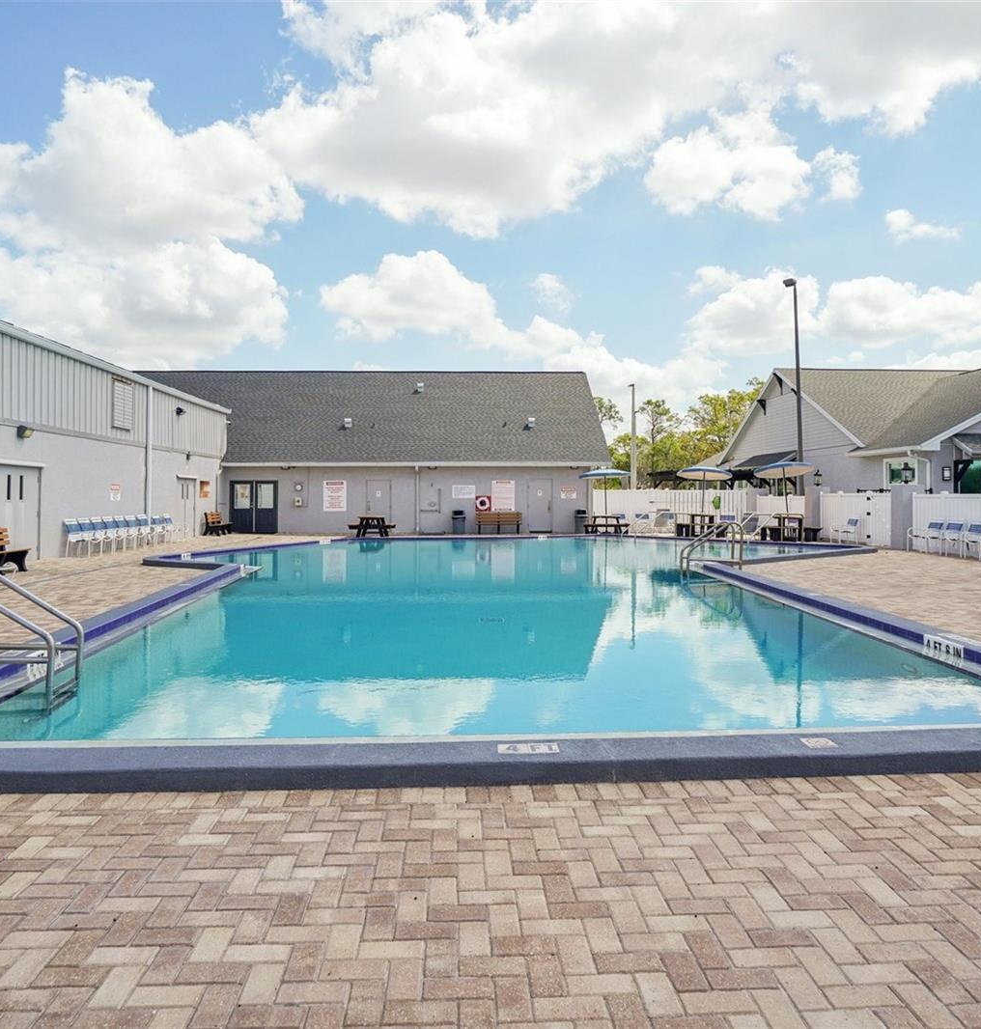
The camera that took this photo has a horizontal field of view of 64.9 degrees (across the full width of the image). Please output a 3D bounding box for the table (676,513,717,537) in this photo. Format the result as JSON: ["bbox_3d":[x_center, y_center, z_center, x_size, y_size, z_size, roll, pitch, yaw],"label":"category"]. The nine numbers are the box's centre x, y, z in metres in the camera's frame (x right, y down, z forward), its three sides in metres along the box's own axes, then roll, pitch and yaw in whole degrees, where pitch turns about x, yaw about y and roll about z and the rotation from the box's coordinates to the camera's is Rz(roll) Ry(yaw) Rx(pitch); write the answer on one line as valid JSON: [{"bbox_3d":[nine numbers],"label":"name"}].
[{"bbox_3d":[7.818,0.456,28.500,1.850,0.760,1.850,0,1,0],"label":"table"}]

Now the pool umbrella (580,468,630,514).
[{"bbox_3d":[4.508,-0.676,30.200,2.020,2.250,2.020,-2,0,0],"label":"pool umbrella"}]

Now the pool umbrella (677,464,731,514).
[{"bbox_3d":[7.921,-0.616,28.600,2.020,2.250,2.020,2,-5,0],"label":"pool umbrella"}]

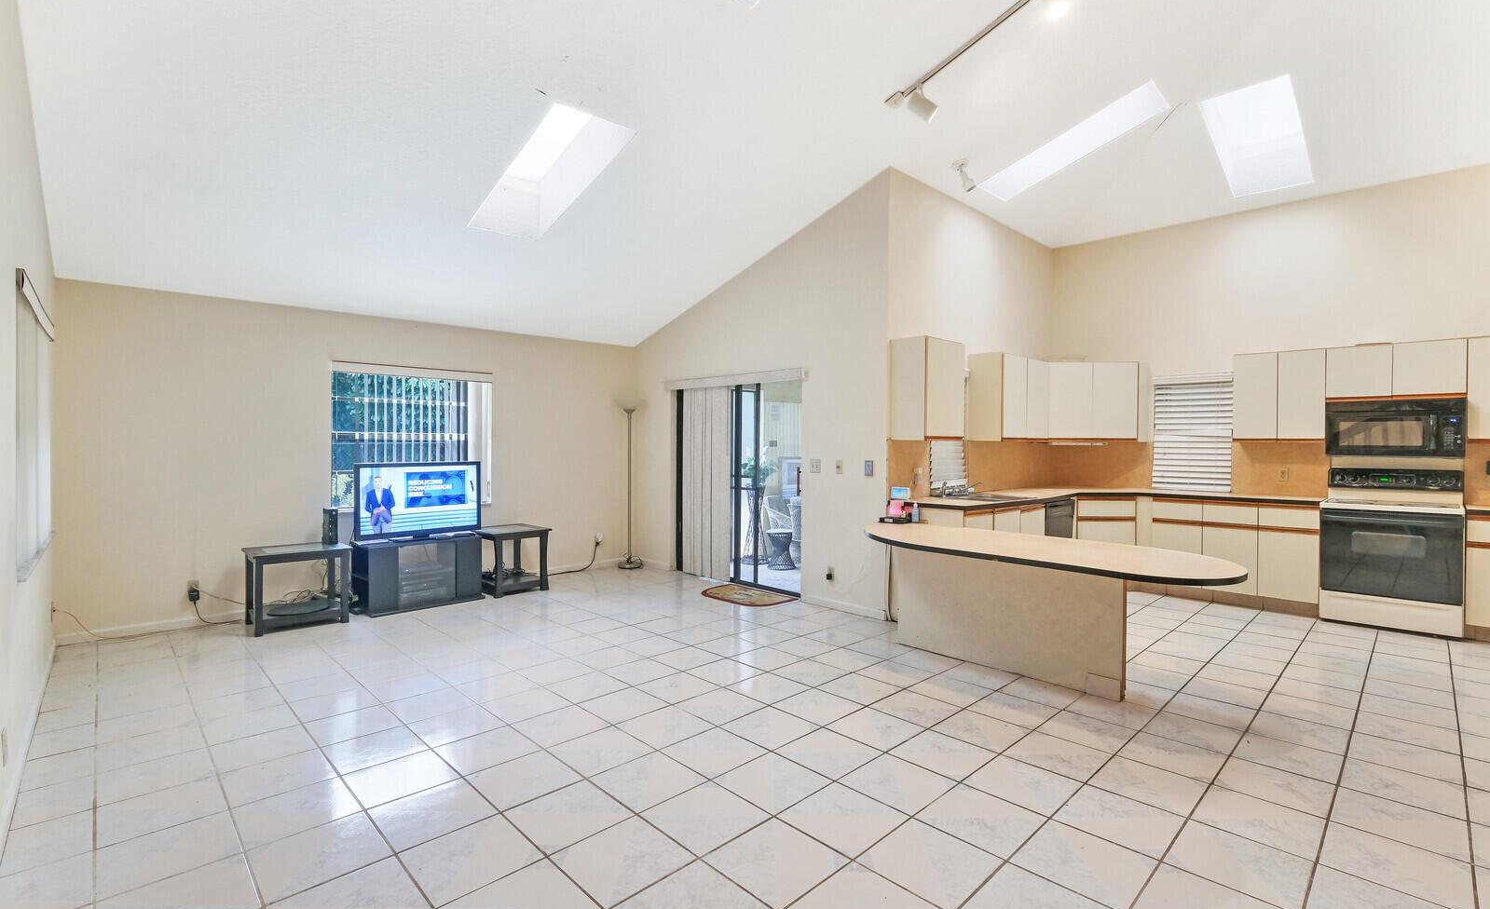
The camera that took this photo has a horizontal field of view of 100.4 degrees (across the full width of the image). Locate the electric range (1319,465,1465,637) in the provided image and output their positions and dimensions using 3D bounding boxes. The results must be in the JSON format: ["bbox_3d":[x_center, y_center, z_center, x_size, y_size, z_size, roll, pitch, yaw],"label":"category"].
[{"bbox_3d":[5.083,0.732,4.901,0.638,1.180,0.756,-1,1,-44],"label":"electric range"}]

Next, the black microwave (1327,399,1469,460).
[{"bbox_3d":[5.144,-0.213,4.944,0.750,0.450,0.375,1,1,44],"label":"black microwave"}]

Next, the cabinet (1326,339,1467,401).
[{"bbox_3d":[5.153,-0.651,4.949,0.755,0.420,0.335,1,1,44],"label":"cabinet"}]

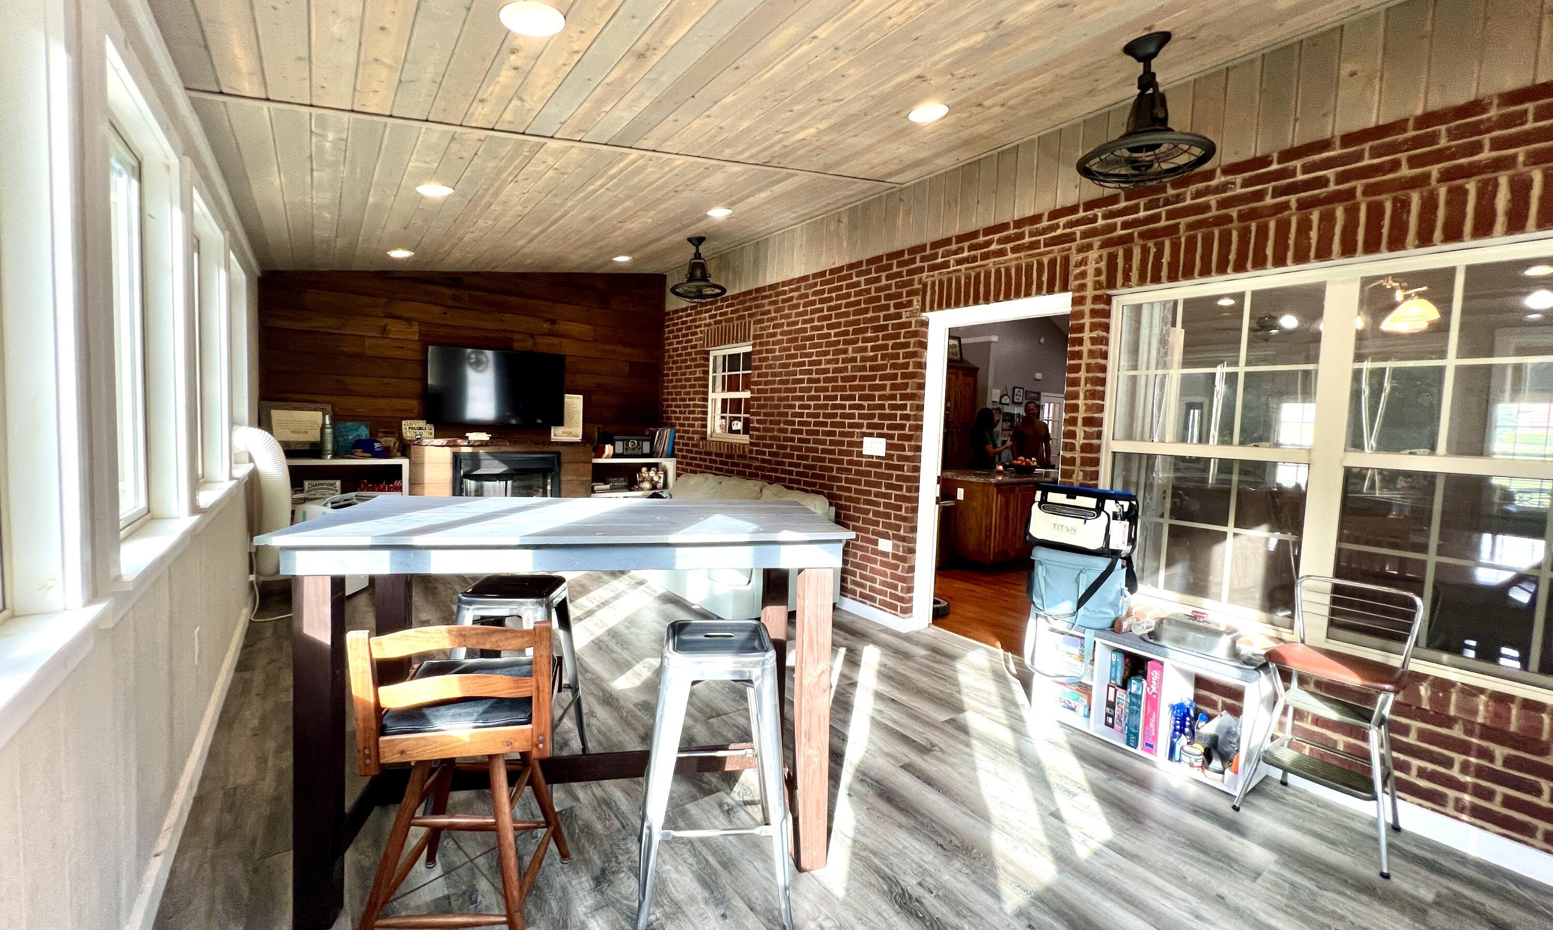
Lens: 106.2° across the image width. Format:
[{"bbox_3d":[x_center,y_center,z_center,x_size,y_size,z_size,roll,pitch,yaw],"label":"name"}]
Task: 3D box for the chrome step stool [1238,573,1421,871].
[{"bbox_3d":[2.083,0.908,2.191,0.430,0.890,0.430,-1,5,-38],"label":"chrome step stool"}]

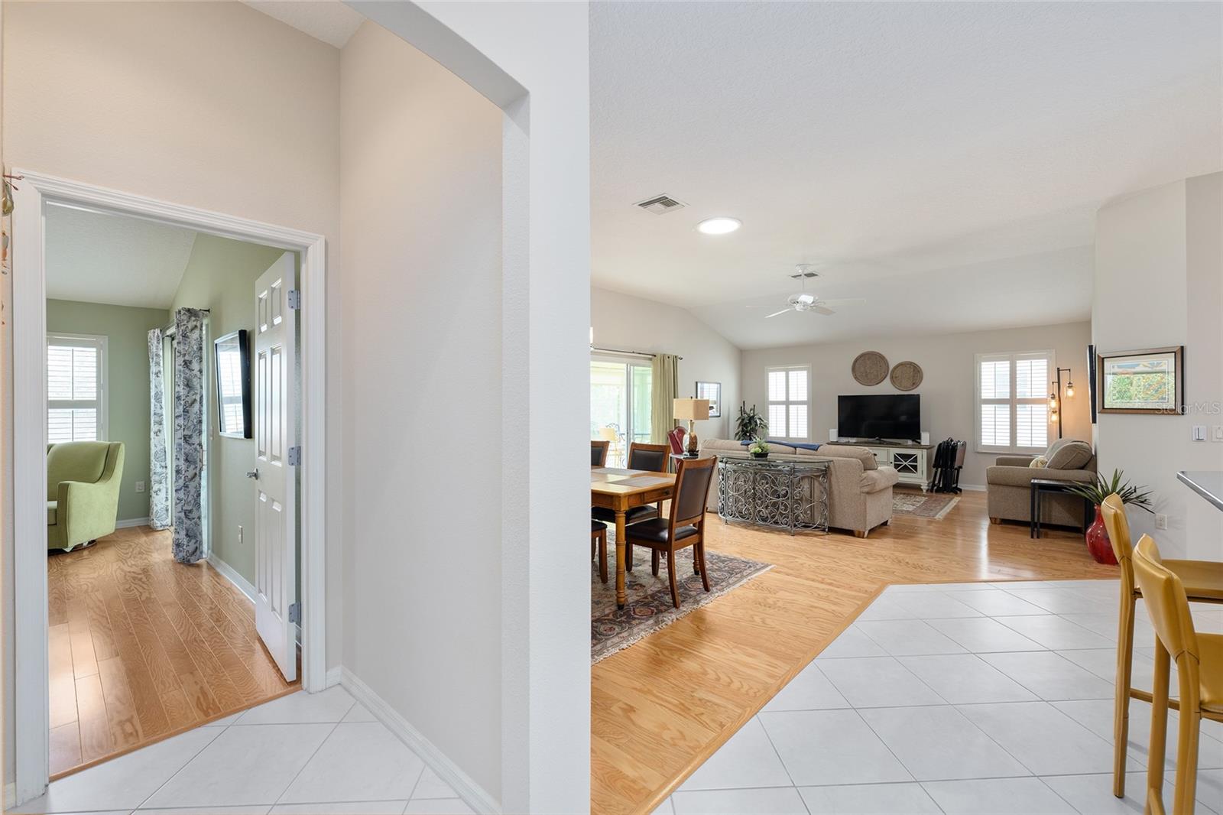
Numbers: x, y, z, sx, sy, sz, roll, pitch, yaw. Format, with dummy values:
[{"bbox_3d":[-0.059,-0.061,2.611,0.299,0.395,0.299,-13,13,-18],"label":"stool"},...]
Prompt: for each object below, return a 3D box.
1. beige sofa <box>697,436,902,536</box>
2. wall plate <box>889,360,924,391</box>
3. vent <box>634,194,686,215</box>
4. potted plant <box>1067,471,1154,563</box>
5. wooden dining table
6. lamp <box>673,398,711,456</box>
[{"bbox_3d":[2.178,0.855,6.184,2.080,0.900,0.950,0,0,43],"label":"beige sofa"},{"bbox_3d":[4.895,-0.516,8.444,0.480,0.480,0.040,0,0,42],"label":"wall plate"},{"bbox_3d":[0.417,-1.664,4.229,0.320,0.030,0.320,0,0,42],"label":"vent"},{"bbox_3d":[4.209,0.914,4.324,0.520,0.780,0.520,0,0,43],"label":"potted plant"},{"bbox_3d":[-0.266,0.938,4.269,1.900,0.760,1.050,0,0,43],"label":"wooden dining table"},{"bbox_3d":[1.089,0.259,6.899,0.340,0.785,0.340,0,0,43],"label":"lamp"}]

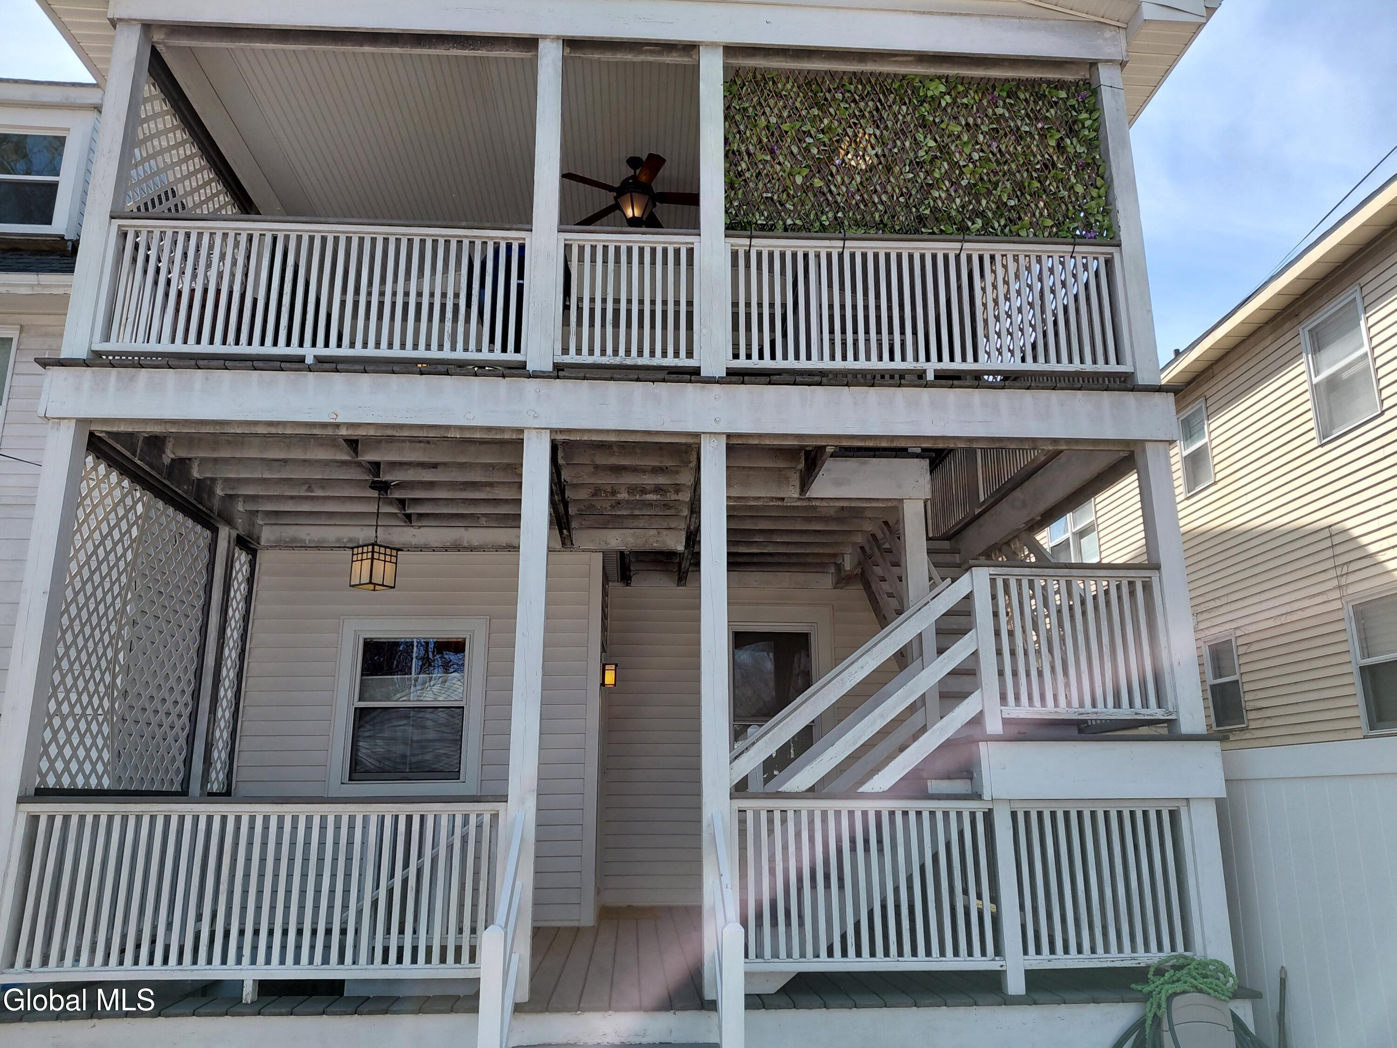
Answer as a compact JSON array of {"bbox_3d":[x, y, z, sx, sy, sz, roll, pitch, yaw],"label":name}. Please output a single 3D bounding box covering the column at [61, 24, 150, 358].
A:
[{"bbox_3d":[-3.357,-1.900,5.751,0.137,2.172,0.134,1,-15,-4],"label":"column"}]

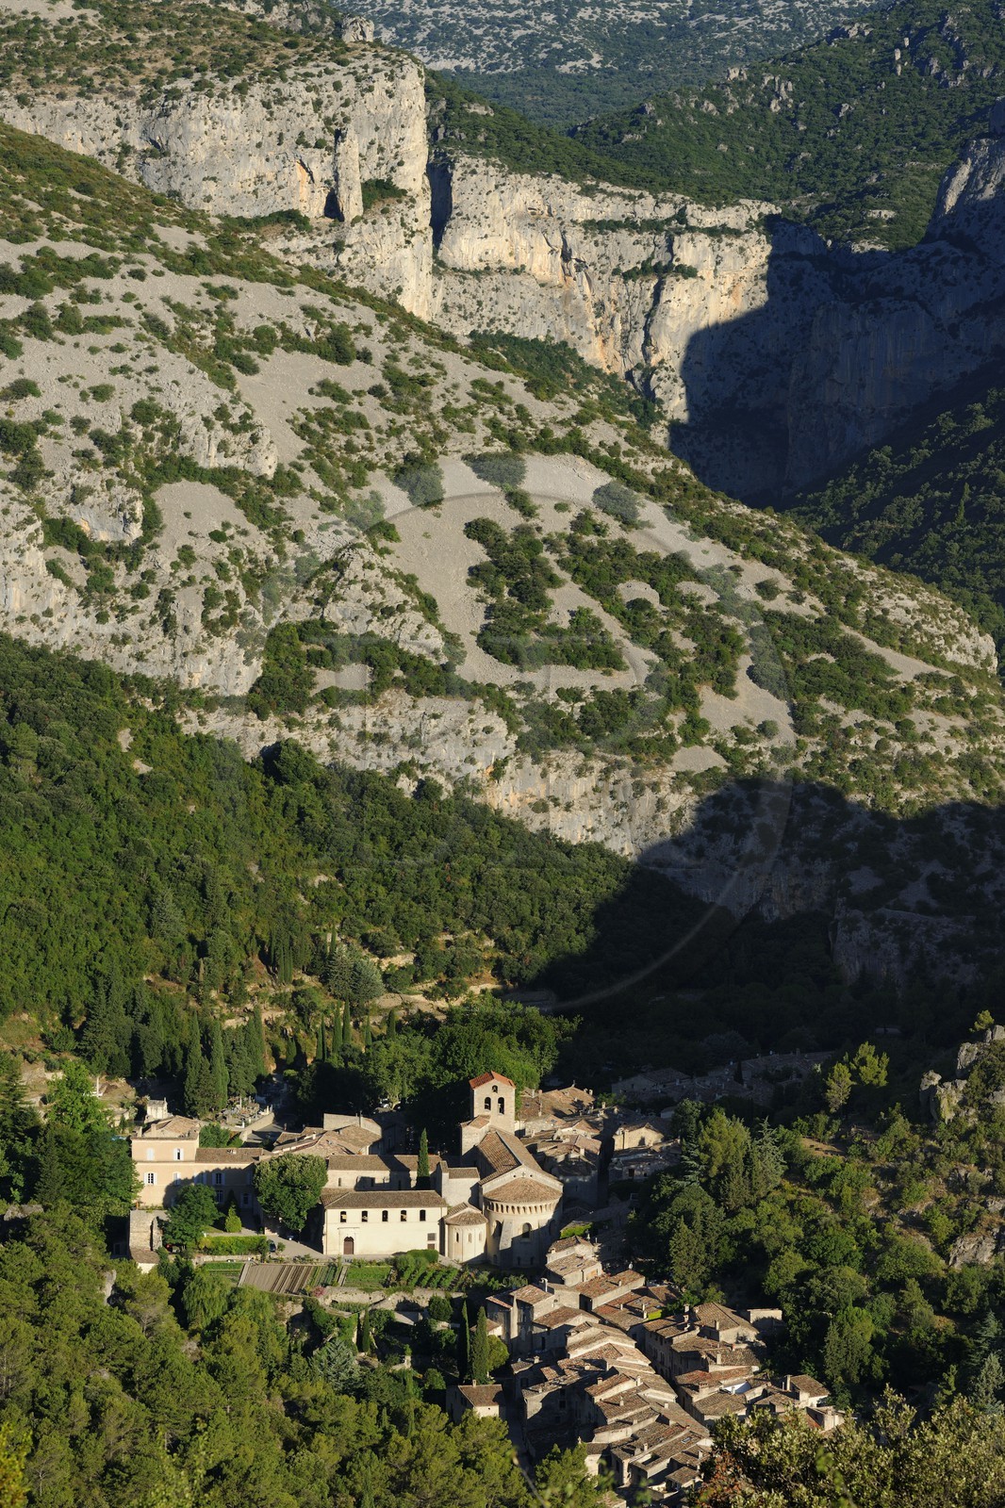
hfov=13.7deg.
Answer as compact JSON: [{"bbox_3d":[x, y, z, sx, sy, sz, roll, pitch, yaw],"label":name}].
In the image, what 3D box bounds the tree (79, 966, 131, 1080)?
[{"bbox_3d":[-81.440,55.180,862.000,10.200,22.300,10.200,0,8,0],"label":"tree"}]

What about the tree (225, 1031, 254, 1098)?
[{"bbox_3d":[-53.490,63.510,855.000,5.900,13.800,5.900,0,8,0],"label":"tree"}]

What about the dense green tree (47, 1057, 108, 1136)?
[{"bbox_3d":[-83.610,67.980,826.000,12.000,15.600,12.000,0,8,0],"label":"dense green tree"}]

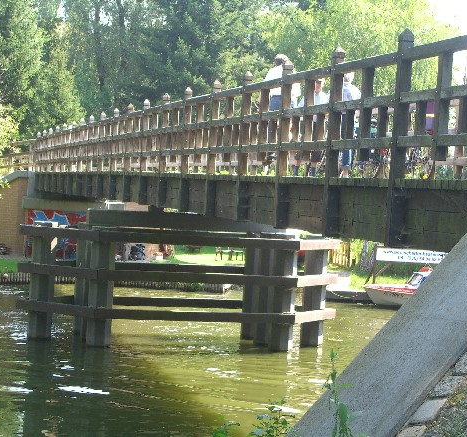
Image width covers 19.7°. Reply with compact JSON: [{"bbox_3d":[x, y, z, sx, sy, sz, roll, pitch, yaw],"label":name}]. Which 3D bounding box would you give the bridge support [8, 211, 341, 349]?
[{"bbox_3d":[-1.052,1.230,28.244,6.881,2.686,2.856,3,1,-15],"label":"bridge support"}]

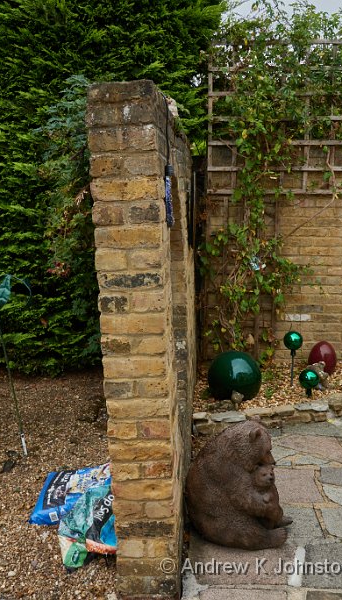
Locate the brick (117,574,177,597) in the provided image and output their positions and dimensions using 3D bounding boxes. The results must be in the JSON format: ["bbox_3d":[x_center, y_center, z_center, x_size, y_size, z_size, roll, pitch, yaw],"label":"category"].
[{"bbox_3d":[-0.083,1.031,2.417,0.215,0.067,0.105,-2,11,4],"label":"brick"}]

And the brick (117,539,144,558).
[{"bbox_3d":[-0.142,0.874,2.422,0.100,0.067,0.180,-2,12,2],"label":"brick"}]

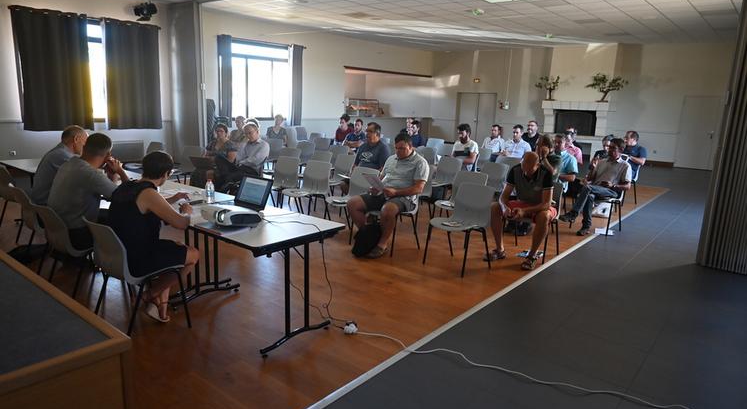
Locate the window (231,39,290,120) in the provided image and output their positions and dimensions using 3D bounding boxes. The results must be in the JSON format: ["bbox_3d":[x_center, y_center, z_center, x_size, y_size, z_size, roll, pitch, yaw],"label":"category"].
[{"bbox_3d":[-3.021,-3.233,13.123,0.120,1.950,2.200,12,15,38],"label":"window"}]

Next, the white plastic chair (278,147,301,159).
[{"bbox_3d":[-1.427,-0.475,7.861,0.500,0.810,0.530,10,14,33],"label":"white plastic chair"}]

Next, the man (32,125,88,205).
[{"bbox_3d":[-2.716,-0.077,4.727,0.550,1.290,0.800,11,15,37],"label":"man"}]

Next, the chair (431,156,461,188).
[{"bbox_3d":[0.989,-0.246,7.259,0.500,0.810,0.520,12,16,41],"label":"chair"}]

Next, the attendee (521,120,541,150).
[{"bbox_3d":[2.801,-0.887,9.340,0.500,1.320,0.800,14,17,43],"label":"attendee"}]

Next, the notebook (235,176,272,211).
[{"bbox_3d":[-1.035,-0.080,3.893,0.370,0.240,0.350,12,15,38],"label":"notebook"}]

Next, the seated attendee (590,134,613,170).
[{"bbox_3d":[3.345,-0.411,7.460,0.820,1.240,0.550,-9,16,-42],"label":"seated attendee"}]

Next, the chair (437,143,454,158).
[{"bbox_3d":[1.305,-0.730,9.617,0.500,0.810,0.520,12,16,41],"label":"chair"}]

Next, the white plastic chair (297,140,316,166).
[{"bbox_3d":[-1.326,-0.693,8.898,0.500,0.800,0.510,10,14,33],"label":"white plastic chair"}]

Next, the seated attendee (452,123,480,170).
[{"bbox_3d":[1.325,-0.644,8.026,0.500,1.280,0.800,13,16,41],"label":"seated attendee"}]

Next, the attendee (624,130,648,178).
[{"bbox_3d":[4.171,-0.619,8.480,0.800,1.265,0.500,-6,15,-35],"label":"attendee"}]

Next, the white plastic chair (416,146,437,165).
[{"bbox_3d":[0.722,-0.582,8.835,0.530,0.810,0.520,-7,15,-38],"label":"white plastic chair"}]

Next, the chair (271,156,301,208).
[{"bbox_3d":[-1.333,-0.219,6.798,0.500,0.810,0.520,12,15,39],"label":"chair"}]

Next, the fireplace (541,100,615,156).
[{"bbox_3d":[6.331,-2.311,15.674,1.980,1.750,0.850,12,15,38],"label":"fireplace"}]

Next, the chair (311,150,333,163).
[{"bbox_3d":[-0.948,-0.375,7.479,0.500,0.810,0.530,12,15,38],"label":"chair"}]

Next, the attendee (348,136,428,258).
[{"bbox_3d":[0.130,-0.131,5.487,0.800,1.280,0.600,-9,16,-43],"label":"attendee"}]

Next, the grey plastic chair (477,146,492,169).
[{"bbox_3d":[1.847,-0.611,9.115,0.500,0.800,0.510,13,16,41],"label":"grey plastic chair"}]

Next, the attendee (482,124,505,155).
[{"bbox_3d":[2.232,-0.950,9.765,0.500,1.220,0.800,13,16,41],"label":"attendee"}]

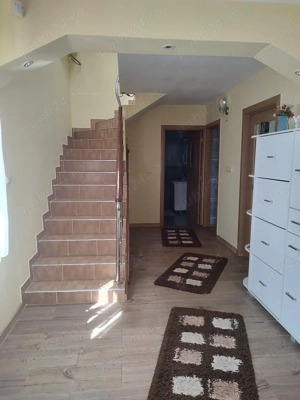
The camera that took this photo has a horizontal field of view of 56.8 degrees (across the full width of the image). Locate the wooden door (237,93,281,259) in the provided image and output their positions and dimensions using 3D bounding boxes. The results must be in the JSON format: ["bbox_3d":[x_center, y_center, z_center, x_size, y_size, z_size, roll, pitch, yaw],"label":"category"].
[{"bbox_3d":[1.352,-0.152,3.478,0.108,2.044,0.911,-1,9,-5],"label":"wooden door"}]

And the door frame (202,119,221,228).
[{"bbox_3d":[1.206,-0.425,5.302,0.147,2.038,0.837,-1,9,-5],"label":"door frame"}]

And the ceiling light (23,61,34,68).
[{"bbox_3d":[-0.827,-0.928,1.886,0.075,0.025,0.075,-26,10,-1],"label":"ceiling light"}]

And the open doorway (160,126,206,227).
[{"bbox_3d":[0.667,-0.486,5.720,0.904,2.038,0.147,-1,9,-5],"label":"open doorway"}]

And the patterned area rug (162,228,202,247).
[{"bbox_3d":[0.521,0.651,4.935,0.613,0.025,1.117,0,9,1],"label":"patterned area rug"}]

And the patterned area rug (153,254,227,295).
[{"bbox_3d":[0.573,0.872,3.483,0.598,0.025,1.137,4,10,26],"label":"patterned area rug"}]

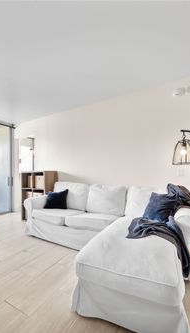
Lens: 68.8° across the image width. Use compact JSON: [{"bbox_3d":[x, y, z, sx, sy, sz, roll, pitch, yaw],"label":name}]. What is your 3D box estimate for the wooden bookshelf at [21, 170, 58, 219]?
[{"bbox_3d":[-1.172,0.645,2.938,0.730,1.040,0.335,-1,-1,31],"label":"wooden bookshelf"}]

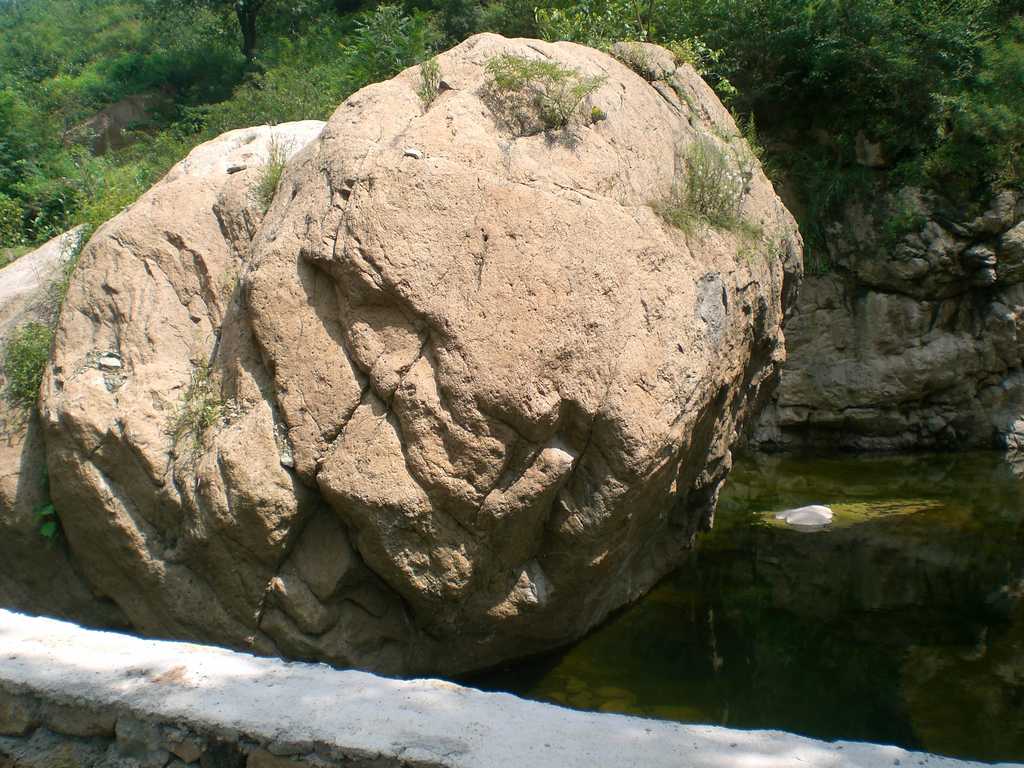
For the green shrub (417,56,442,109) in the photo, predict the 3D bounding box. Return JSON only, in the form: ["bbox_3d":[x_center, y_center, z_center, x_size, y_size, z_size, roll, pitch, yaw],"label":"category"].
[{"bbox_3d":[-0.661,-2.387,8.900,0.190,0.400,0.200,0,3,0],"label":"green shrub"}]

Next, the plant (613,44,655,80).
[{"bbox_3d":[1.027,-2.726,9.500,0.360,0.310,0.320,0,3,0],"label":"plant"}]

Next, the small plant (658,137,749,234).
[{"bbox_3d":[1.409,-1.498,8.400,0.680,0.700,0.500,0,3,0],"label":"small plant"}]

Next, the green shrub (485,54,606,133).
[{"bbox_3d":[0.256,-2.215,8.600,0.920,0.560,0.600,0,3,0],"label":"green shrub"}]

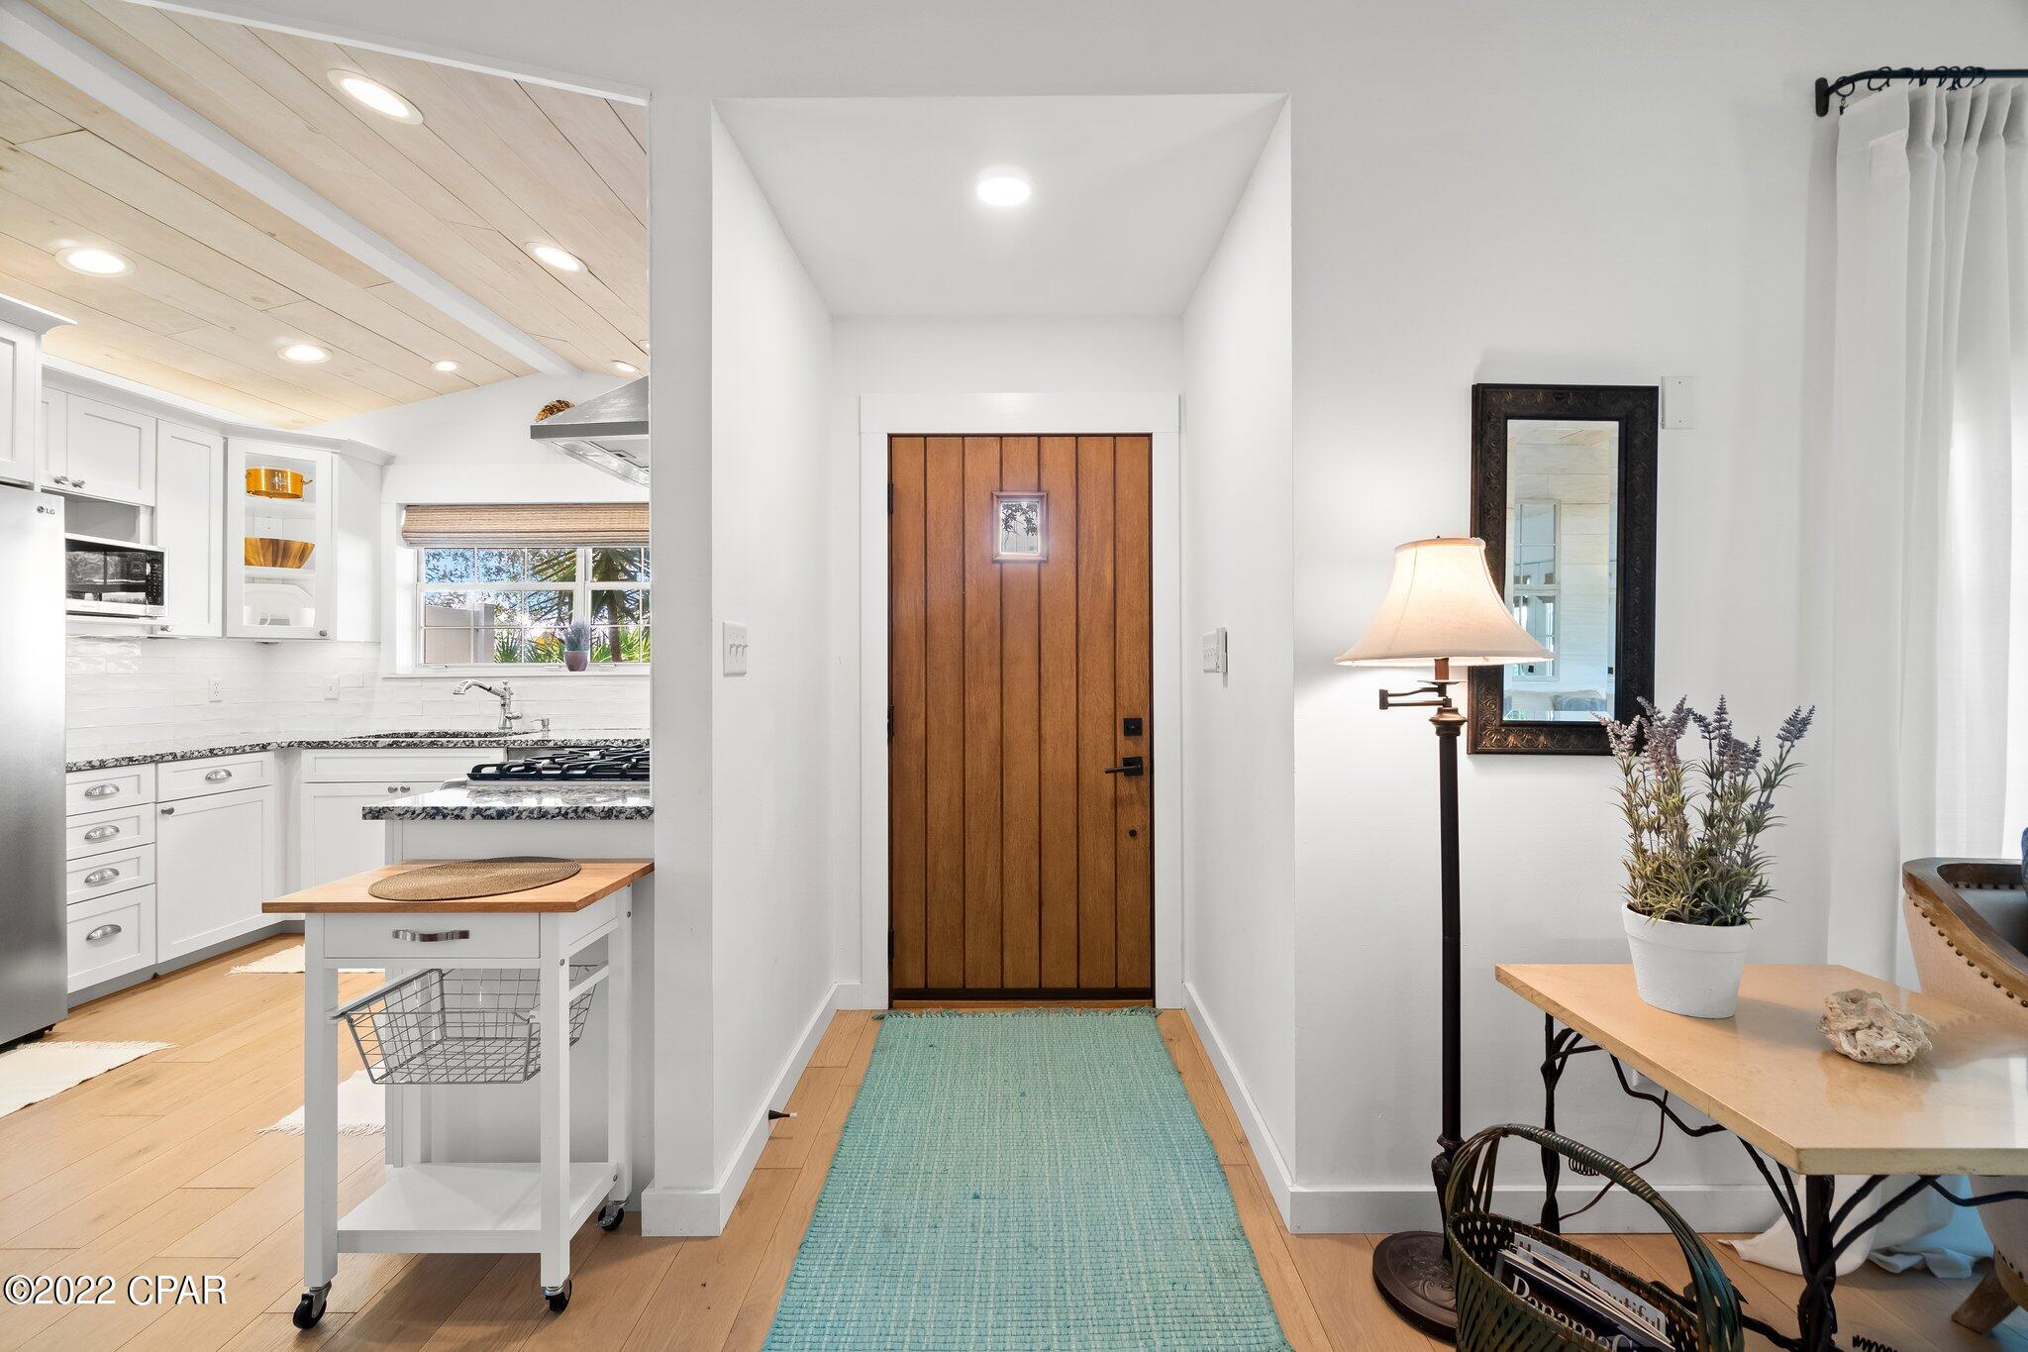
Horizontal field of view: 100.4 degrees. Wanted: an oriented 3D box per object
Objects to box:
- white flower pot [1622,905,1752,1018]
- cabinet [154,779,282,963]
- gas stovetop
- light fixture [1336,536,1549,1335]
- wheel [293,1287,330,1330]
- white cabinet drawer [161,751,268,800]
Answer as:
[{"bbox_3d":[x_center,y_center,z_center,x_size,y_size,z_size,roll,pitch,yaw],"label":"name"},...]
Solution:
[{"bbox_3d":[1.256,0.525,1.579,0.188,0.167,0.188,0,1,0],"label":"white flower pot"},{"bbox_3d":[-3.490,0.775,3.414,0.580,0.605,0.495,0,1,0],"label":"cabinet"},{"bbox_3d":[-1.120,0.261,2.603,0.630,0.080,0.760,0,1,0],"label":"gas stovetop"},{"bbox_3d":[0.838,0.471,1.645,0.430,1.490,0.430,0,1,0],"label":"light fixture"},{"bbox_3d":[-1.350,1.217,1.637,0.034,0.068,0.066,0,1,0],"label":"wheel"},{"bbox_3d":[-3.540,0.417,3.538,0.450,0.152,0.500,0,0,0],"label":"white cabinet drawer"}]

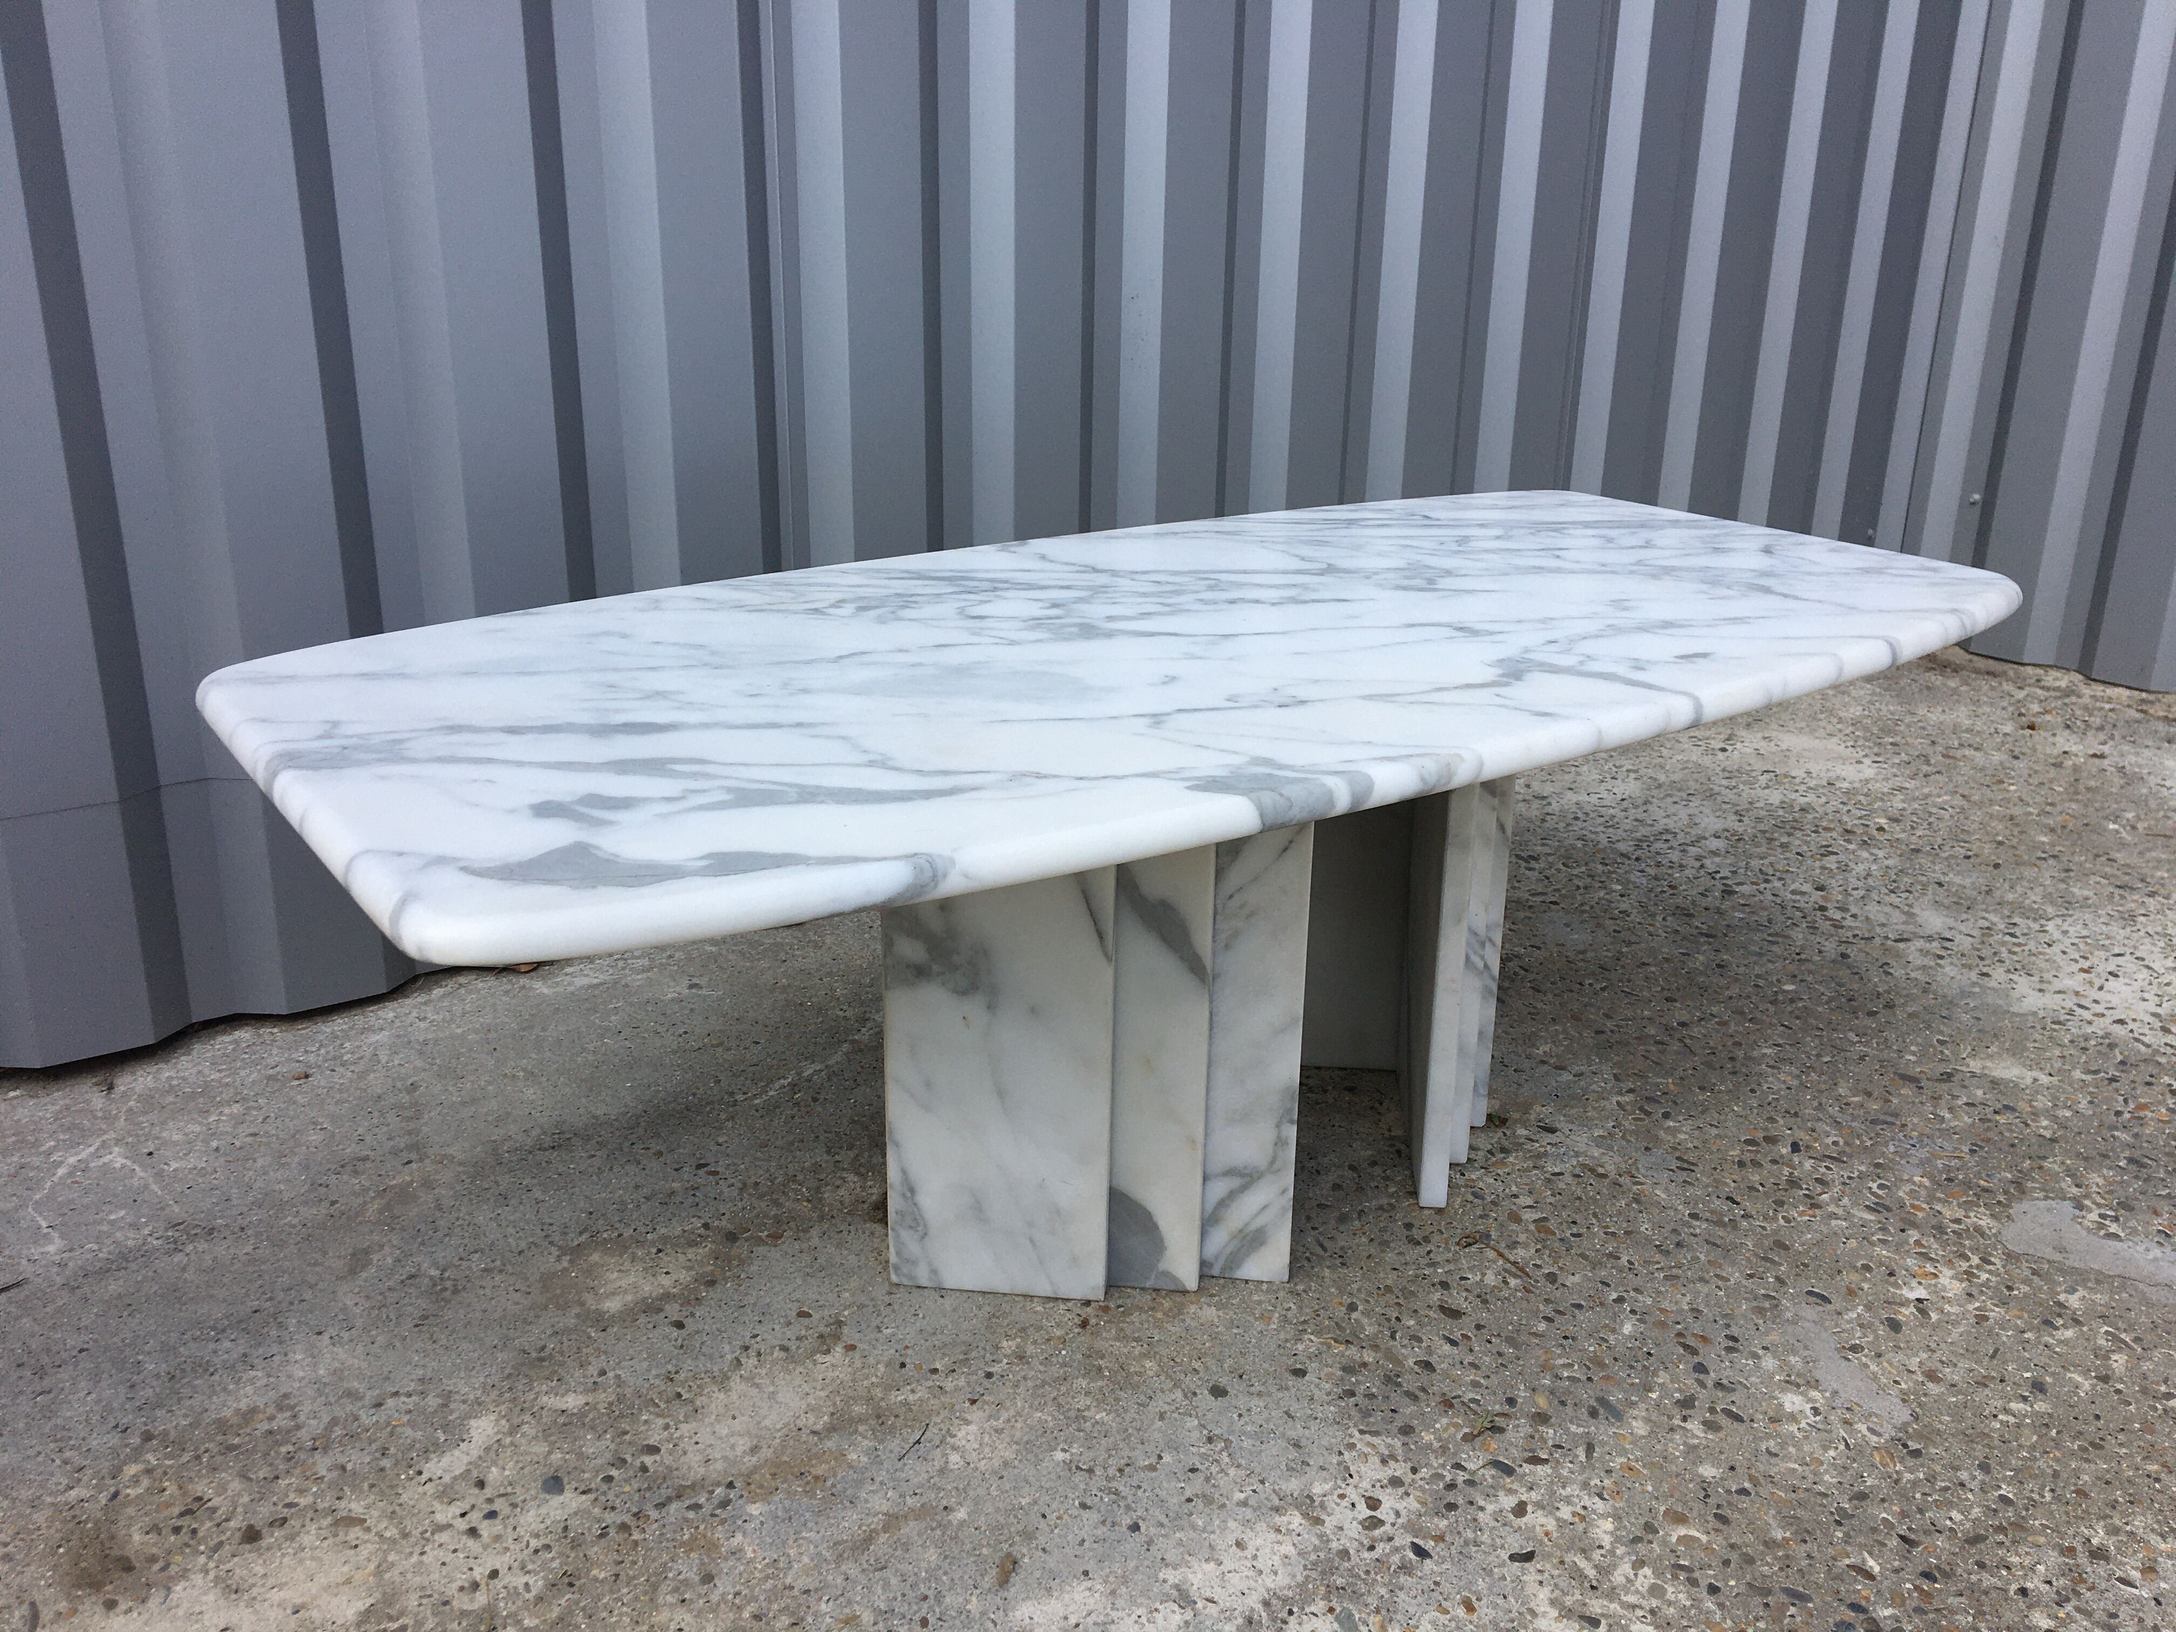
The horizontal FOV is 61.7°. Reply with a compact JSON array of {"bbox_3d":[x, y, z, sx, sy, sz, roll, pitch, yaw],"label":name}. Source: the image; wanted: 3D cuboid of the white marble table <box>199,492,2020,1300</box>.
[{"bbox_3d":[0.086,0.054,1.398,1.278,0.423,0.679,-13,23,-32],"label":"white marble table"}]

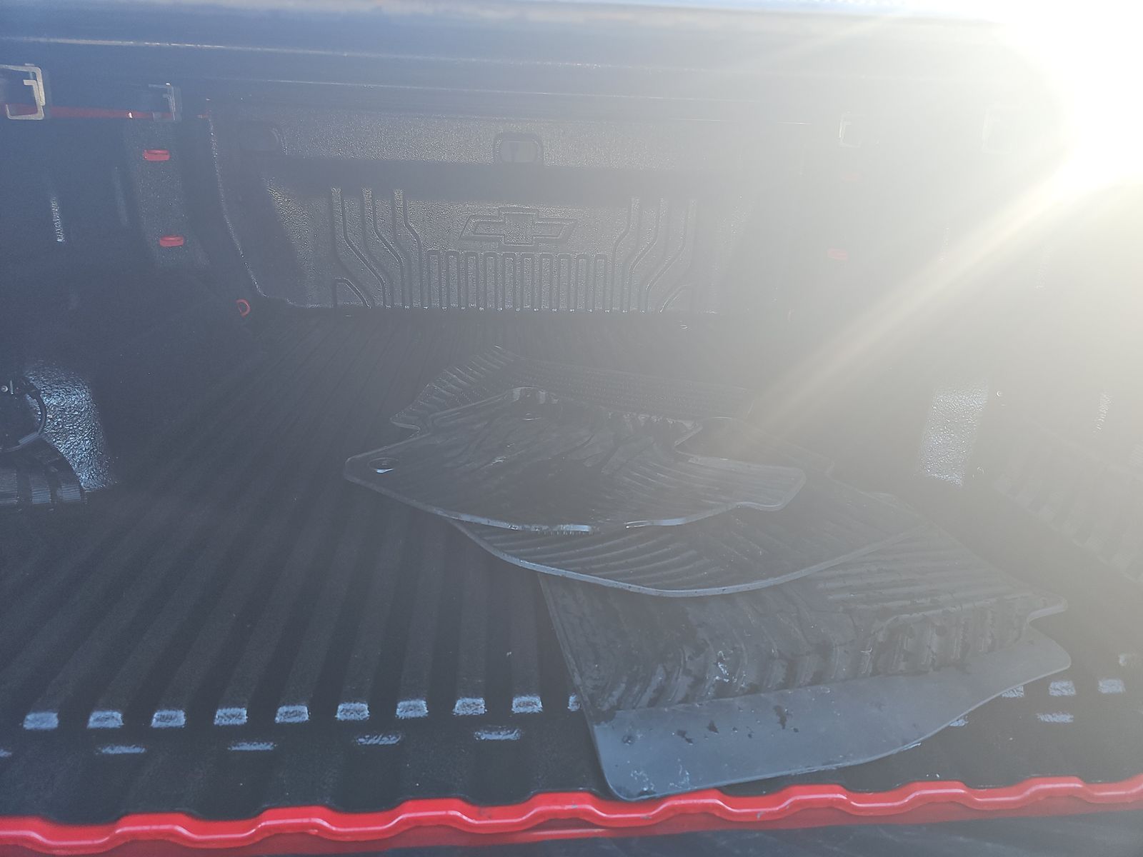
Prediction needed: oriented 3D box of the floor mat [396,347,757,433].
[{"bbox_3d":[-0.018,-0.053,1.353,0.580,0.050,0.552,11,22,21],"label":"floor mat"}]

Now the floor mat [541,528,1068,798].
[{"bbox_3d":[0.226,0.159,0.813,0.525,0.055,0.475,-2,21,-11],"label":"floor mat"}]

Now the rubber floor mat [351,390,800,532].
[{"bbox_3d":[0.021,0.047,1.066,0.537,0.050,0.470,16,24,31],"label":"rubber floor mat"}]

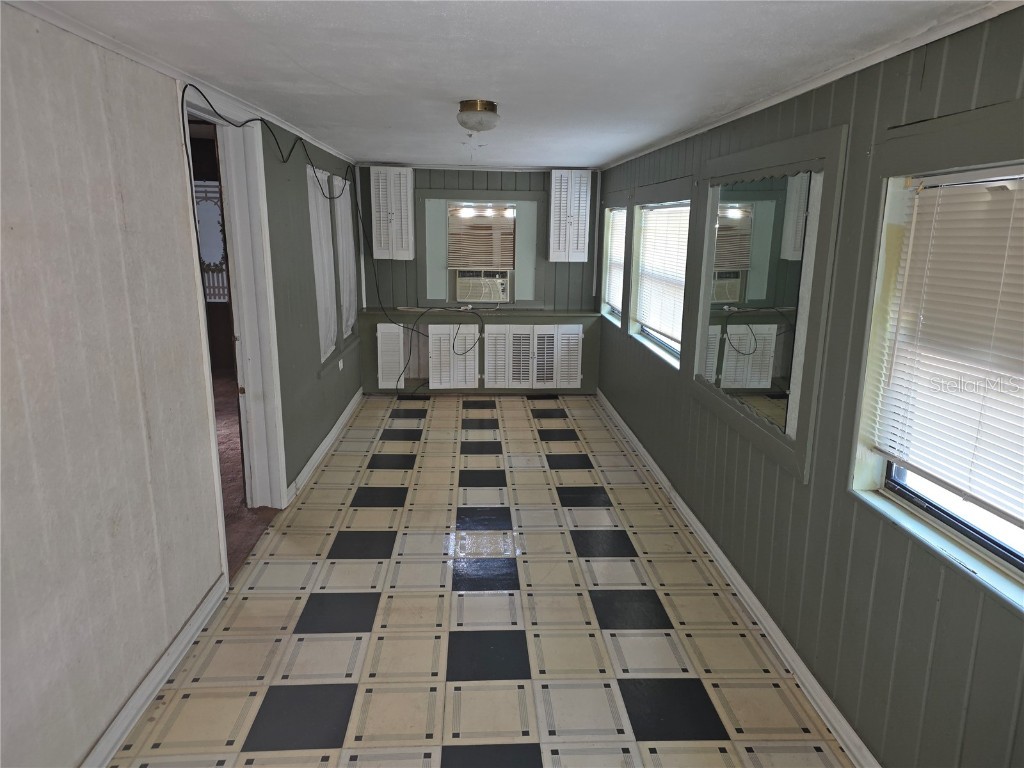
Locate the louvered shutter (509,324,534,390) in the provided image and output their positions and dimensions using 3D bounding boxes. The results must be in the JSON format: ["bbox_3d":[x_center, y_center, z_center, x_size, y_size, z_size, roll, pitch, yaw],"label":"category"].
[{"bbox_3d":[0.089,-0.254,6.435,0.230,0.610,0.028,0,13,-3],"label":"louvered shutter"}]

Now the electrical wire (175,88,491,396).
[{"bbox_3d":[-0.731,-0.494,4.471,1.170,2.060,3.700,0,13,-3],"label":"electrical wire"}]

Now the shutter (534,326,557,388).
[{"bbox_3d":[0.317,-0.255,6.447,0.228,0.611,0.028,0,13,-3],"label":"shutter"}]

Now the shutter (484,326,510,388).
[{"bbox_3d":[-0.138,-0.254,6.422,0.228,0.609,0.028,0,13,-3],"label":"shutter"}]

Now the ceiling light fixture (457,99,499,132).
[{"bbox_3d":[-0.148,-1.182,3.025,0.190,0.121,0.190,0,13,-3],"label":"ceiling light fixture"}]

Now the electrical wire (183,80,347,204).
[{"bbox_3d":[-1.255,-1.251,3.996,0.050,0.390,3.200,0,13,-3],"label":"electrical wire"}]

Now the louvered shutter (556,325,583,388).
[{"bbox_3d":[0.548,-0.255,6.460,0.233,0.612,0.028,0,13,-3],"label":"louvered shutter"}]

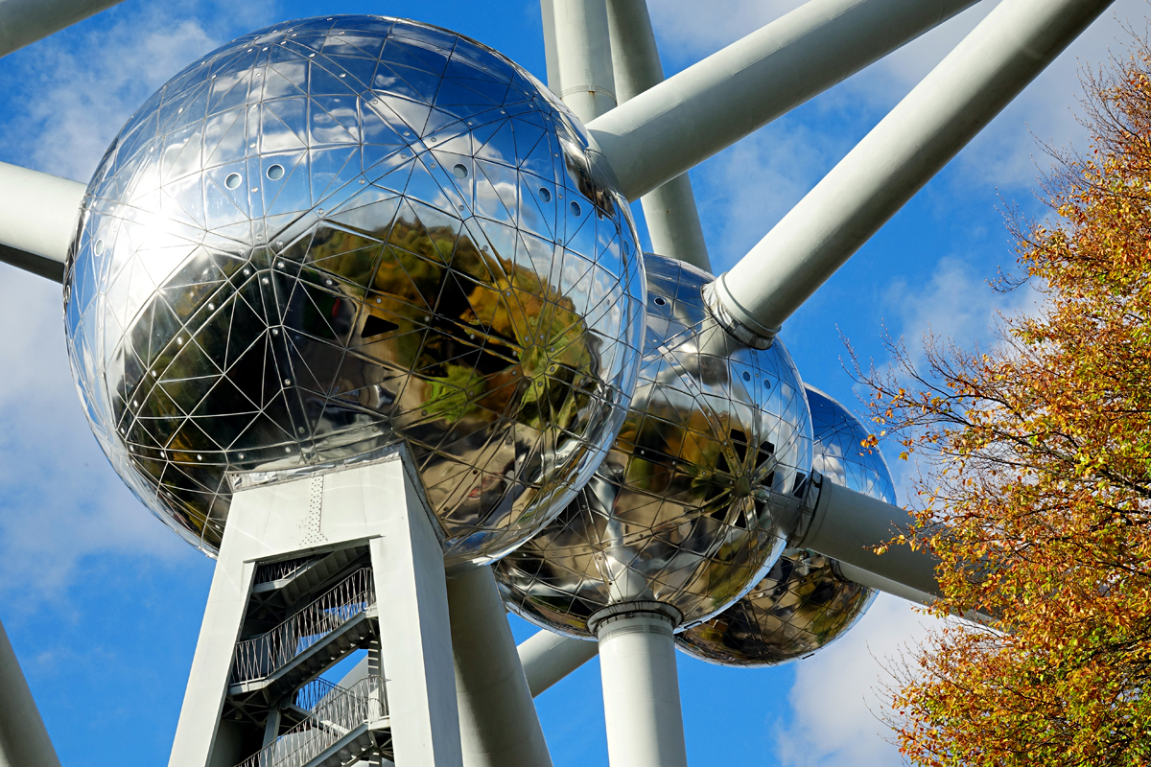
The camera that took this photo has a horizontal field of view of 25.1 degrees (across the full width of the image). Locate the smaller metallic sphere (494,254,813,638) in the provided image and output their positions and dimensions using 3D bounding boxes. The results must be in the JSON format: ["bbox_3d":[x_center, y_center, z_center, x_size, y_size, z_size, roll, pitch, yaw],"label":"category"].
[{"bbox_3d":[1.980,2.850,119.800,18.000,18.000,18.000,-5,-29,1],"label":"smaller metallic sphere"}]

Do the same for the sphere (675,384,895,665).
[{"bbox_3d":[10.720,8.270,158.600,18.000,18.000,18.000,-7,-29,3],"label":"sphere"}]

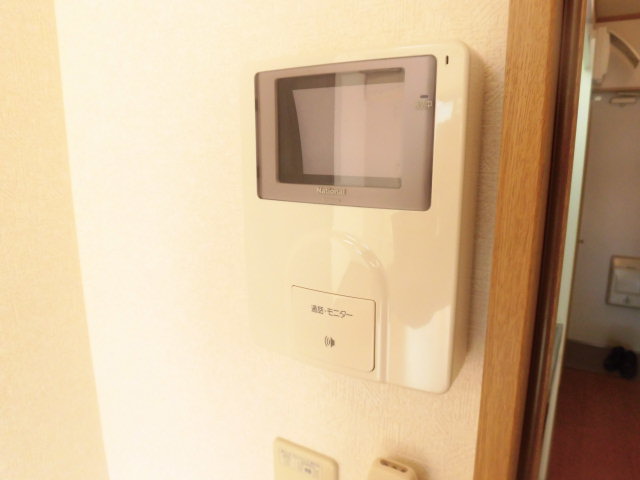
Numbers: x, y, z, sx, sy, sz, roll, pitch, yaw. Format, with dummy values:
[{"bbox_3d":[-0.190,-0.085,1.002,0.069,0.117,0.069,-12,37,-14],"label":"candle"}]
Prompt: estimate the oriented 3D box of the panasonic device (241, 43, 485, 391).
[{"bbox_3d":[0.026,-0.015,0.303,0.146,0.202,0.056,6,13,27],"label":"panasonic device"}]

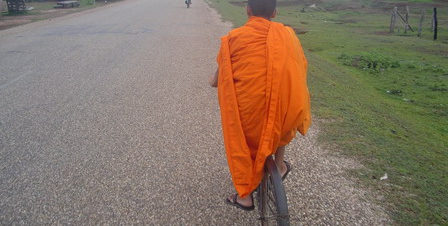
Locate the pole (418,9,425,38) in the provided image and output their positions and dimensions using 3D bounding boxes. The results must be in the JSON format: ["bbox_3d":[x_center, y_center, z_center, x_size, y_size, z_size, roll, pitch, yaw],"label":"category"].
[{"bbox_3d":[6.774,-3.072,16.419,0.100,0.924,0.100,10,18,20],"label":"pole"}]

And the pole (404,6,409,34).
[{"bbox_3d":[6.701,-3.406,17.556,0.085,0.974,0.085,5,16,20],"label":"pole"}]

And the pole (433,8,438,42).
[{"bbox_3d":[6.765,-2.825,15.308,0.100,1.031,0.100,2,15,24],"label":"pole"}]

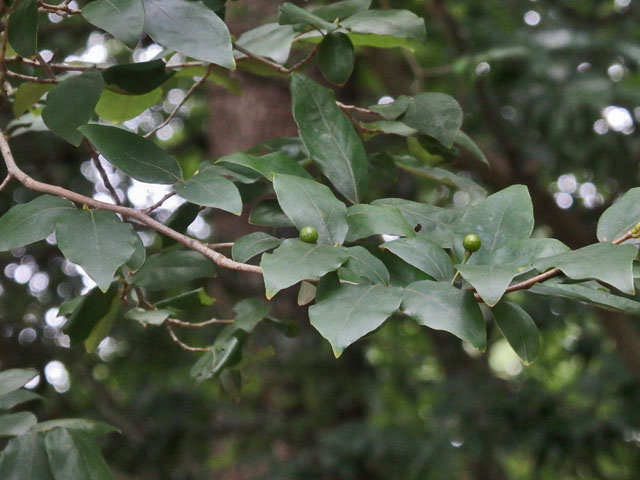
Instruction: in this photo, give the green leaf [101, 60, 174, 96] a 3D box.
[{"bbox_3d":[-0.126,-0.113,3.200,0.051,0.014,0.035,-2,-41,2],"label":"green leaf"}]

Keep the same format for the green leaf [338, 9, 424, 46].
[{"bbox_3d":[0.042,-0.142,3.050,0.058,0.015,0.036,6,35,5],"label":"green leaf"}]

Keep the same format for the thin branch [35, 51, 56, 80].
[{"bbox_3d":[-0.186,-0.117,3.103,0.007,0.022,0.007,-30,0,0],"label":"thin branch"}]

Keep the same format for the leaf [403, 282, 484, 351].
[{"bbox_3d":[0.089,0.051,3.120,0.075,0.043,0.016,37,-32,19],"label":"leaf"}]

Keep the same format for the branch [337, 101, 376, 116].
[{"bbox_3d":[0.027,-0.098,3.400,0.034,0.004,0.004,18,0,-8],"label":"branch"}]

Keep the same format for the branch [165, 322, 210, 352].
[{"bbox_3d":[-0.091,0.067,3.135,0.036,0.011,0.014,34,0,-5],"label":"branch"}]

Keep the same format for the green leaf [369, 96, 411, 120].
[{"bbox_3d":[0.047,-0.088,3.060,0.042,0.013,0.029,-12,32,-40],"label":"green leaf"}]

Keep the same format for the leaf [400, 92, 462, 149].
[{"bbox_3d":[0.084,-0.089,3.399,0.044,0.052,0.013,-33,-25,-17],"label":"leaf"}]

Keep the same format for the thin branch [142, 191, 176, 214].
[{"bbox_3d":[-0.105,-0.025,3.007,0.025,0.005,0.008,-34,0,0],"label":"thin branch"}]

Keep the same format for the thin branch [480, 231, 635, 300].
[{"bbox_3d":[0.162,0.018,3.150,0.124,0.010,0.010,-23,0,14],"label":"thin branch"}]

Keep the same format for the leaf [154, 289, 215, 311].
[{"bbox_3d":[-0.101,0.045,3.398,0.045,0.012,0.031,-4,-32,6],"label":"leaf"}]

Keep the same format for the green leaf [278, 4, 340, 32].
[{"bbox_3d":[-0.008,-0.148,3.050,0.049,0.016,0.028,13,15,-38],"label":"green leaf"}]

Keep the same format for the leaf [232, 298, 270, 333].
[{"bbox_3d":[-0.046,0.050,3.060,0.042,0.012,0.030,-17,24,50],"label":"leaf"}]

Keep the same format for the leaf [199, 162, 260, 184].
[{"bbox_3d":[-0.060,-0.043,3.030,0.044,0.013,0.033,5,37,13],"label":"leaf"}]

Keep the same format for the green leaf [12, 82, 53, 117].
[{"bbox_3d":[-0.211,-0.104,3.299,0.023,0.012,0.052,25,-54,-38],"label":"green leaf"}]

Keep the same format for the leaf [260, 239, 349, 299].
[{"bbox_3d":[-0.010,0.018,2.953,0.064,0.013,0.043,-30,45,-33],"label":"leaf"}]

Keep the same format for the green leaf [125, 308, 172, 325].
[{"bbox_3d":[-0.117,0.052,3.114,0.034,0.007,0.020,-5,31,-12],"label":"green leaf"}]

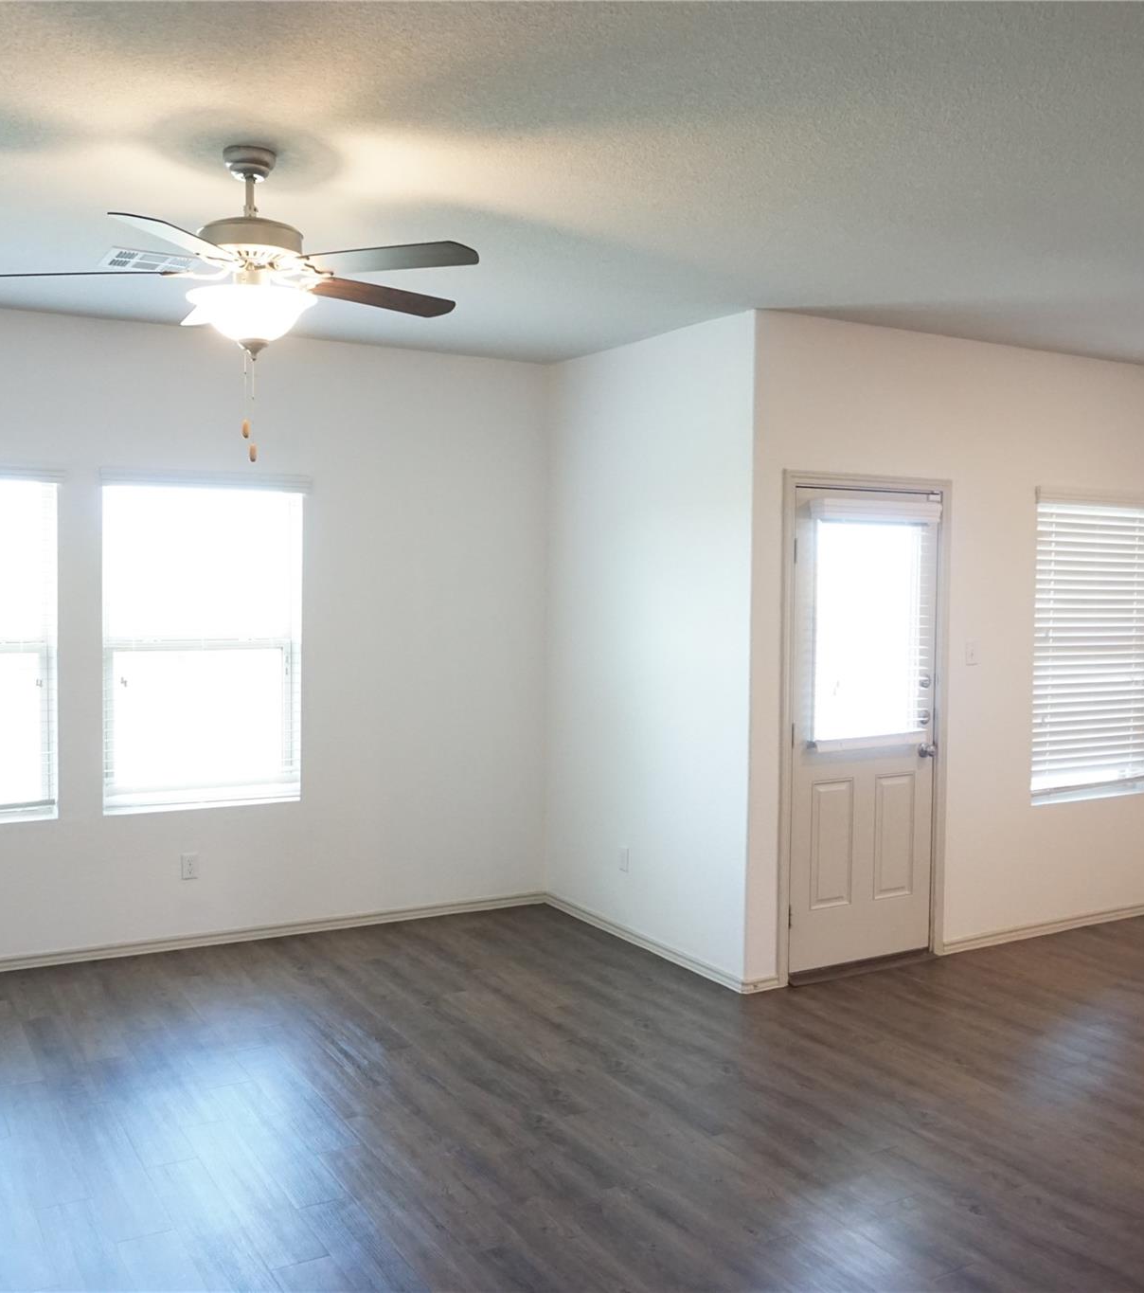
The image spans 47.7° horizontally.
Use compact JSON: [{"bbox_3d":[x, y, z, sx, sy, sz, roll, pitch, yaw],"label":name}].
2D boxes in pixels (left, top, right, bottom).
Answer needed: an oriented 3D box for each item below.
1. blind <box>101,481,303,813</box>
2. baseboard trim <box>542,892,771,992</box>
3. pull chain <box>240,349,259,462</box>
[{"bbox_3d":[-1.628,-0.015,5.748,0.895,1.435,0.070,-1,4,-30],"label":"blind"},{"bbox_3d":[0.353,1.331,6.015,0.188,0.060,1.679,-1,4,-30],"label":"baseboard trim"},{"bbox_3d":[-0.820,-0.615,3.287,0.045,0.287,0.035,0,3,-14],"label":"pull chain"}]

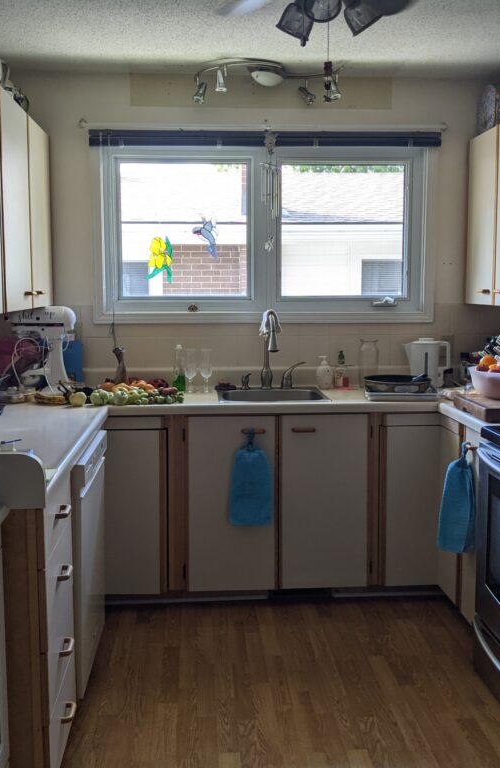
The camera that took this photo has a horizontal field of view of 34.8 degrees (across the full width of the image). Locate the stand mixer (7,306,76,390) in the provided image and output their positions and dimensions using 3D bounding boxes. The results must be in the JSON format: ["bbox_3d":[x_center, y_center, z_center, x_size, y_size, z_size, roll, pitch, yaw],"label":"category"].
[{"bbox_3d":[-0.966,-0.155,3.719,0.360,0.420,0.260,1,7,6],"label":"stand mixer"}]

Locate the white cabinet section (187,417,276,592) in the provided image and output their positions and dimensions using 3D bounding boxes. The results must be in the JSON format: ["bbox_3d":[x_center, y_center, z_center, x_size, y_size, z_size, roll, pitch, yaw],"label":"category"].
[{"bbox_3d":[-0.095,0.474,3.647,0.372,0.751,0.580,0,7,-4],"label":"white cabinet section"}]

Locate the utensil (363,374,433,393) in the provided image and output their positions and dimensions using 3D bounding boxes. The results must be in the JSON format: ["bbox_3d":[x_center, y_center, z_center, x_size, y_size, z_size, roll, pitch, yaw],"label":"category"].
[{"bbox_3d":[0.683,-0.006,3.679,0.320,0.060,0.320,-1,7,-4],"label":"utensil"}]

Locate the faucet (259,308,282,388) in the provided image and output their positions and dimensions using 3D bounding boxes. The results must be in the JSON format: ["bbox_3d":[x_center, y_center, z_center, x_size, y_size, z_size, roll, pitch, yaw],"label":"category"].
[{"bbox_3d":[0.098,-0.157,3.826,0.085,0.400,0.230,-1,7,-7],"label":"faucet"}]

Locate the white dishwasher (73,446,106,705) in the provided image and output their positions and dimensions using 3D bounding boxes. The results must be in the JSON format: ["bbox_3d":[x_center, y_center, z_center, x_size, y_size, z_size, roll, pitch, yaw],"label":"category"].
[{"bbox_3d":[-0.862,0.643,2.925,0.600,0.840,0.600,-1,7,-4],"label":"white dishwasher"}]

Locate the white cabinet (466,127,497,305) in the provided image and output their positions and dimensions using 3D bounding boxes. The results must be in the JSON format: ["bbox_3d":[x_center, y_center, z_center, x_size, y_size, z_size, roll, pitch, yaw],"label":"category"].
[{"bbox_3d":[1.267,-0.790,3.857,0.315,0.815,0.345,-1,7,-4],"label":"white cabinet"}]

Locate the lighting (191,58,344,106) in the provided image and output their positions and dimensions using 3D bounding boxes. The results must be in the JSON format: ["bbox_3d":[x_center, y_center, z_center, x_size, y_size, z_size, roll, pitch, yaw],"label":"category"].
[{"bbox_3d":[0.086,-1.369,3.586,0.690,0.190,0.300,-1,7,-4],"label":"lighting"}]

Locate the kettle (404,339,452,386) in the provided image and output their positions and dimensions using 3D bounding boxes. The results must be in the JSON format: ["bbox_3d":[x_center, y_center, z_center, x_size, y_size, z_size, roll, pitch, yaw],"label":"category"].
[{"bbox_3d":[0.875,-0.105,3.968,0.240,0.243,0.155,-1,7,-4],"label":"kettle"}]

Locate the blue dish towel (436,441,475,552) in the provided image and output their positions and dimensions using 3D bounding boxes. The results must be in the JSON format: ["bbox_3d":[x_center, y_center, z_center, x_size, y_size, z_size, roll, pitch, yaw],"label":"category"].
[{"bbox_3d":[0.791,0.422,3.056,0.085,0.420,0.180,-1,7,-4],"label":"blue dish towel"}]

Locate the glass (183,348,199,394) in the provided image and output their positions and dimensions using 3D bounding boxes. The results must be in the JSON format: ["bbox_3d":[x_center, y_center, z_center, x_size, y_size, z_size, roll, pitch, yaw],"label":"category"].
[{"bbox_3d":[-0.281,-0.056,3.755,0.063,0.205,0.063,-1,7,-4],"label":"glass"}]

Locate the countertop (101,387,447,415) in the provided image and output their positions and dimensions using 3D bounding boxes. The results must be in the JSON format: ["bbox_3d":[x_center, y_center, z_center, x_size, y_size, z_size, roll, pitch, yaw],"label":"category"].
[{"bbox_3d":[0.090,0.070,3.714,1.440,0.043,0.630,-1,7,-4],"label":"countertop"}]

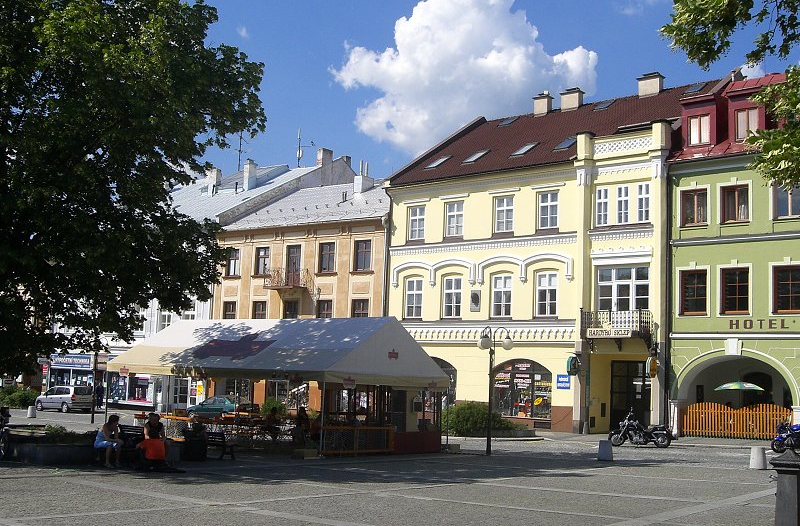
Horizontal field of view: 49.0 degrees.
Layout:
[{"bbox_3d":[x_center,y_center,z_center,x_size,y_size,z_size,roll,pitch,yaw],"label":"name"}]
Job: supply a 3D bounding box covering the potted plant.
[{"bbox_3d":[-7.867,4.260,20.500,1.900,0.860,1.400,2,-7,0],"label":"potted plant"}]

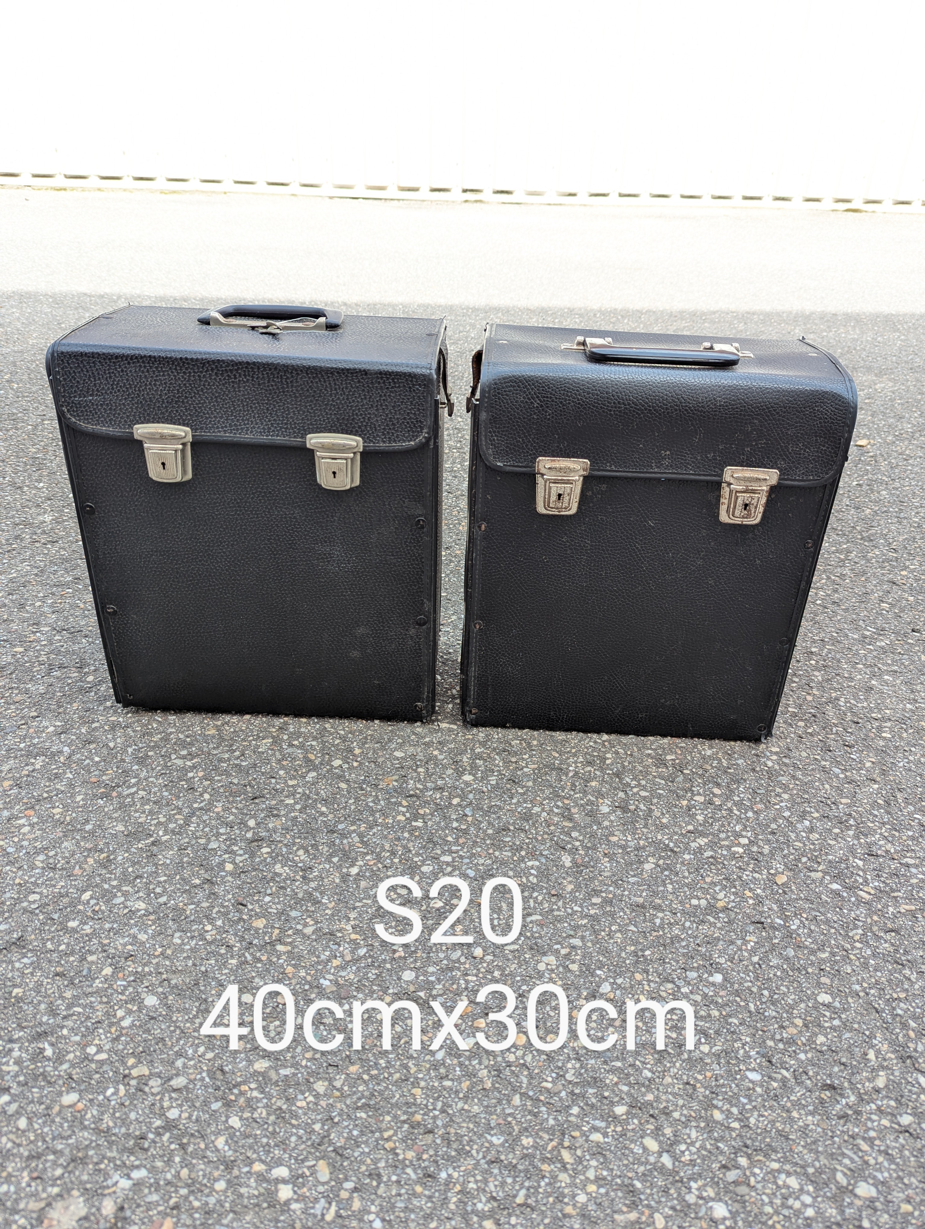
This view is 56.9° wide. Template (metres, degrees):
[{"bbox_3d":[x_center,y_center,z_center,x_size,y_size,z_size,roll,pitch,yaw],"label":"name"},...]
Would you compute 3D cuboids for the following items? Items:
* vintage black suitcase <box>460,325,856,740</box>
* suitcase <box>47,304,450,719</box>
[{"bbox_3d":[0.164,-0.084,0.841,0.317,0.381,0.173,3,30,1],"label":"vintage black suitcase"},{"bbox_3d":[-0.183,-0.103,0.847,0.327,0.382,0.174,3,30,0],"label":"suitcase"}]

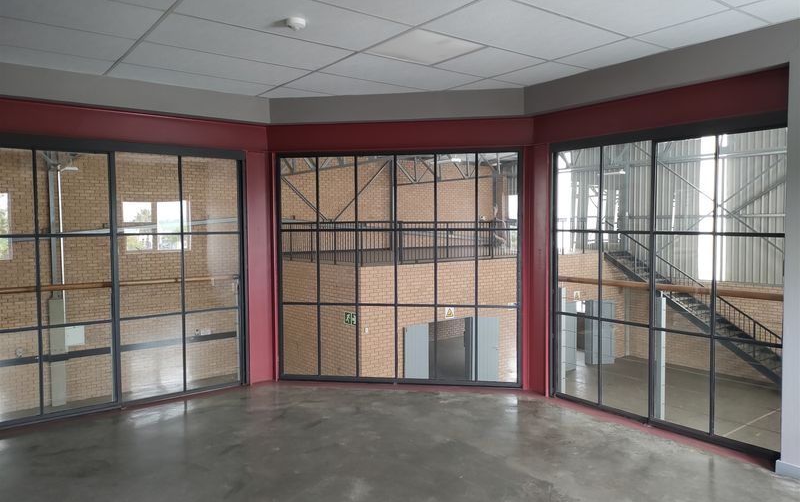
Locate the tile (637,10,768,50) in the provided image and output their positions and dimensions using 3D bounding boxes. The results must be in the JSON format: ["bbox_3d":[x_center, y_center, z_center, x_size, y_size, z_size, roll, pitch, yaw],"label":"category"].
[{"bbox_3d":[1.764,-1.314,3.457,0.427,0.018,0.595,-2,3,-37],"label":"tile"}]

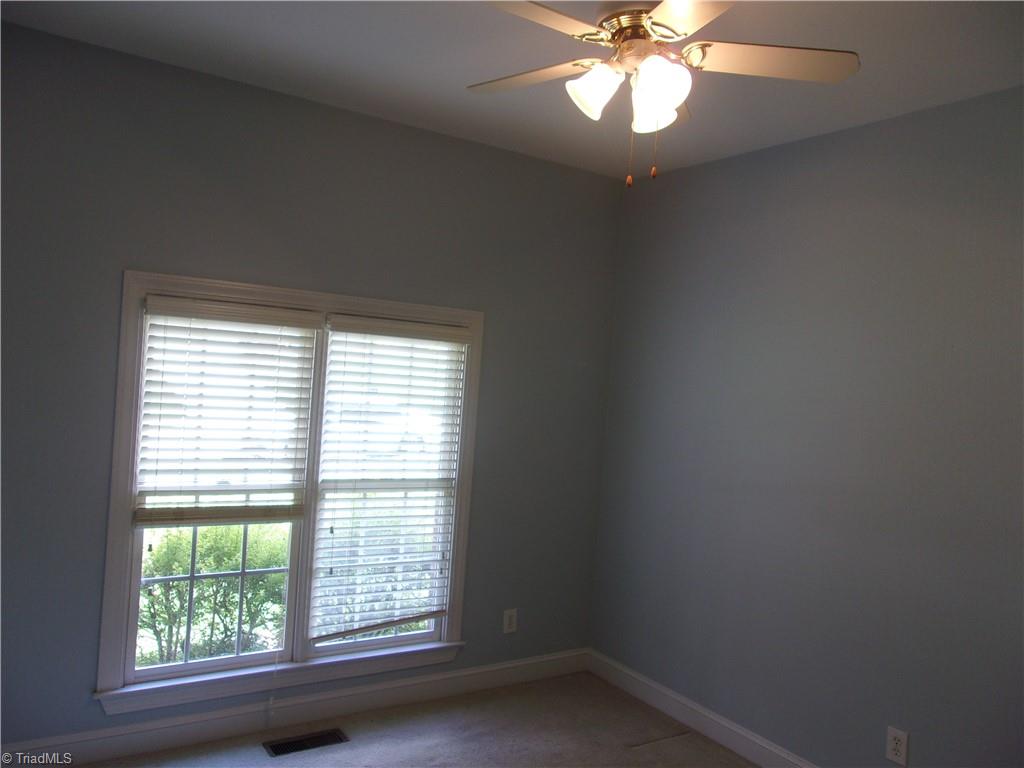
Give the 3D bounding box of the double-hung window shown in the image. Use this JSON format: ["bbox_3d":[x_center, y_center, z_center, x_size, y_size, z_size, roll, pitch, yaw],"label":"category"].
[{"bbox_3d":[-0.873,0.461,3.487,1.618,1.704,0.130,3,1,-33],"label":"double-hung window"}]

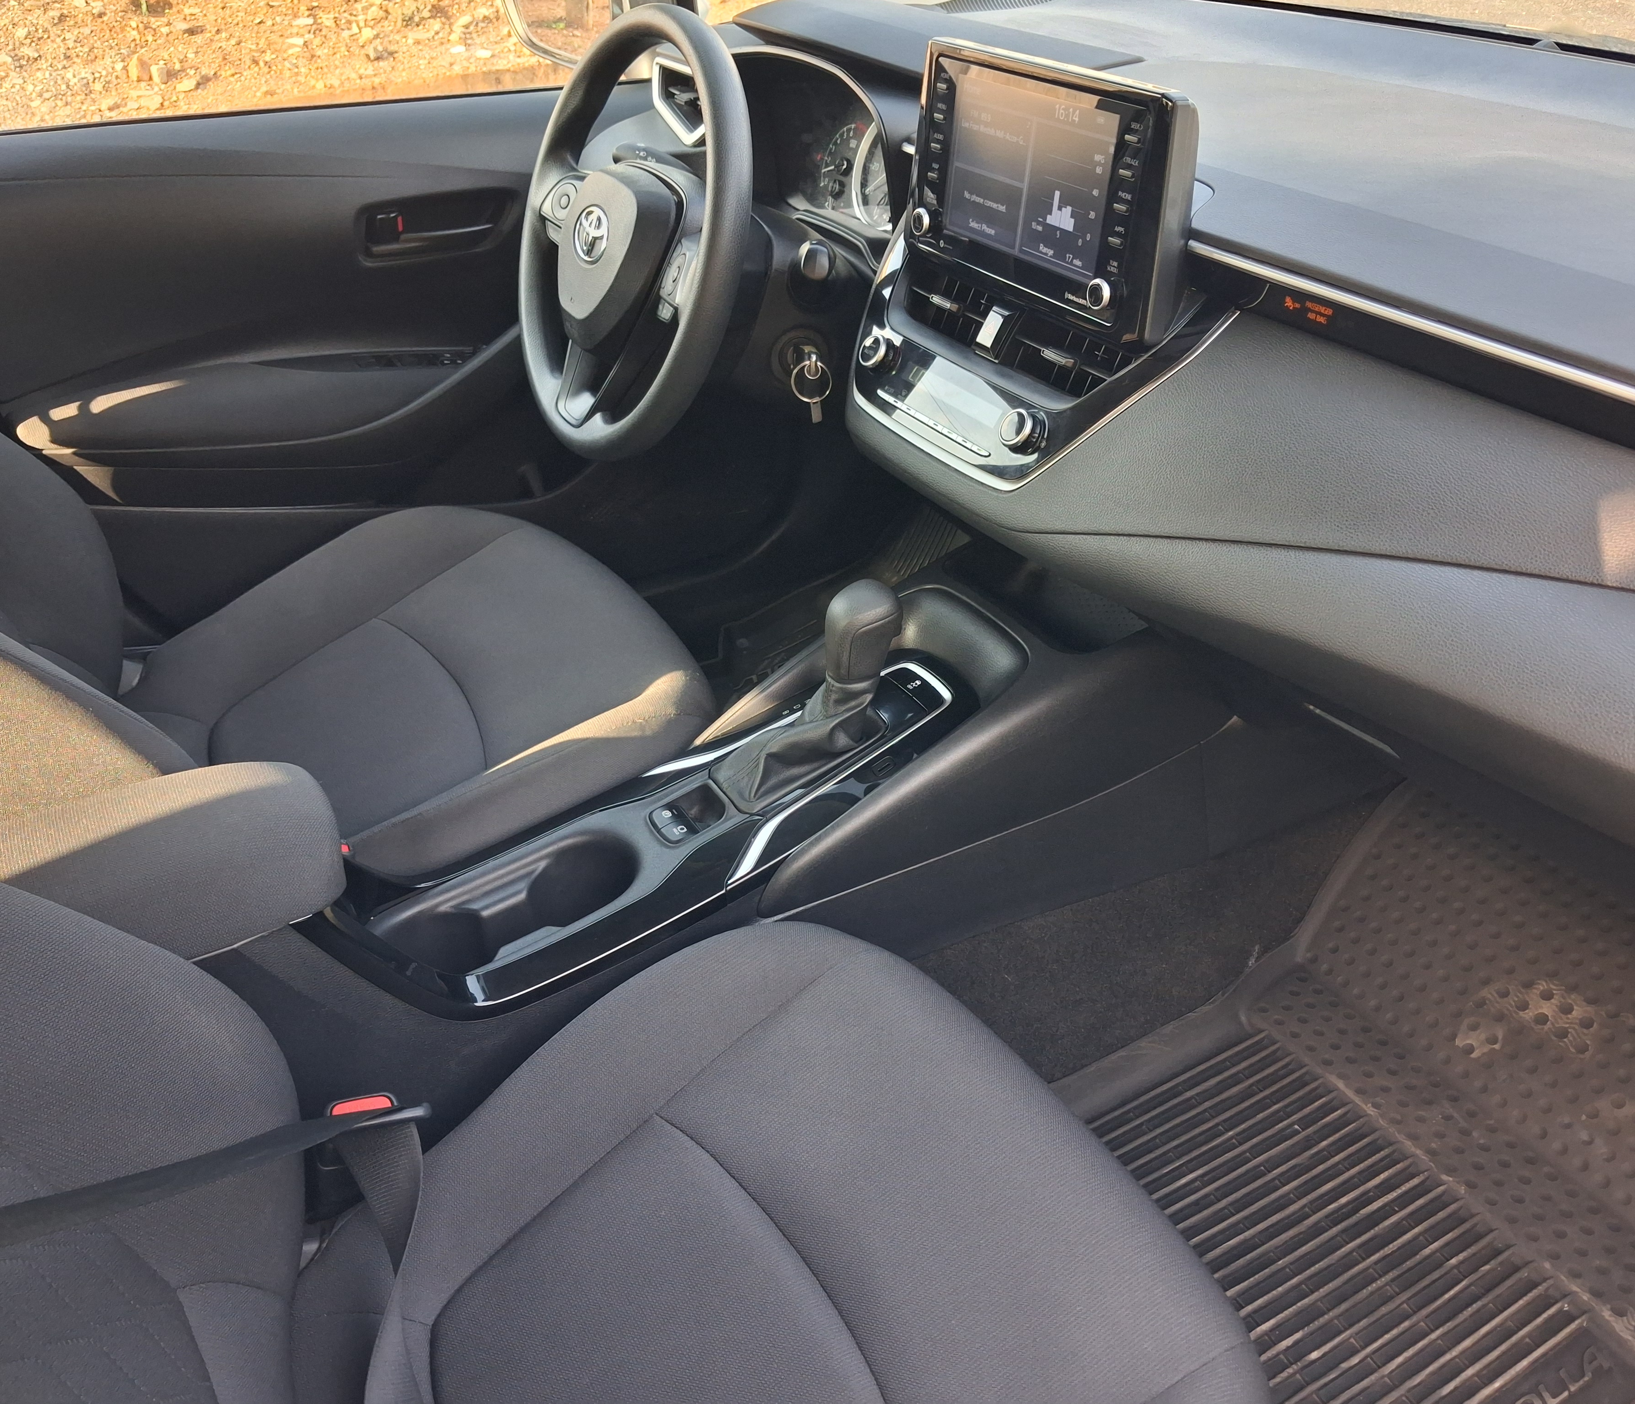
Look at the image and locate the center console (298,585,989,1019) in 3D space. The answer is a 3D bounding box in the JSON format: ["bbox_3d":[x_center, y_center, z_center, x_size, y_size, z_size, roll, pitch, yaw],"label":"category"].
[{"bbox_3d":[-0.115,0.049,1.048,0.525,0.171,0.180,-22,38,-24],"label":"center console"}]

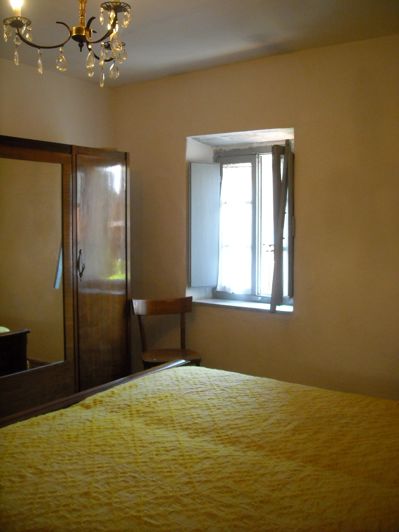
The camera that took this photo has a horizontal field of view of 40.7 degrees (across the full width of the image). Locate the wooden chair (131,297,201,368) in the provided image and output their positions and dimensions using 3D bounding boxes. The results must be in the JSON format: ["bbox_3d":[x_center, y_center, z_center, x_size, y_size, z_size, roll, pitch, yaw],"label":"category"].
[{"bbox_3d":[-0.221,0.671,3.848,0.450,0.820,0.450,-1,5,-14],"label":"wooden chair"}]

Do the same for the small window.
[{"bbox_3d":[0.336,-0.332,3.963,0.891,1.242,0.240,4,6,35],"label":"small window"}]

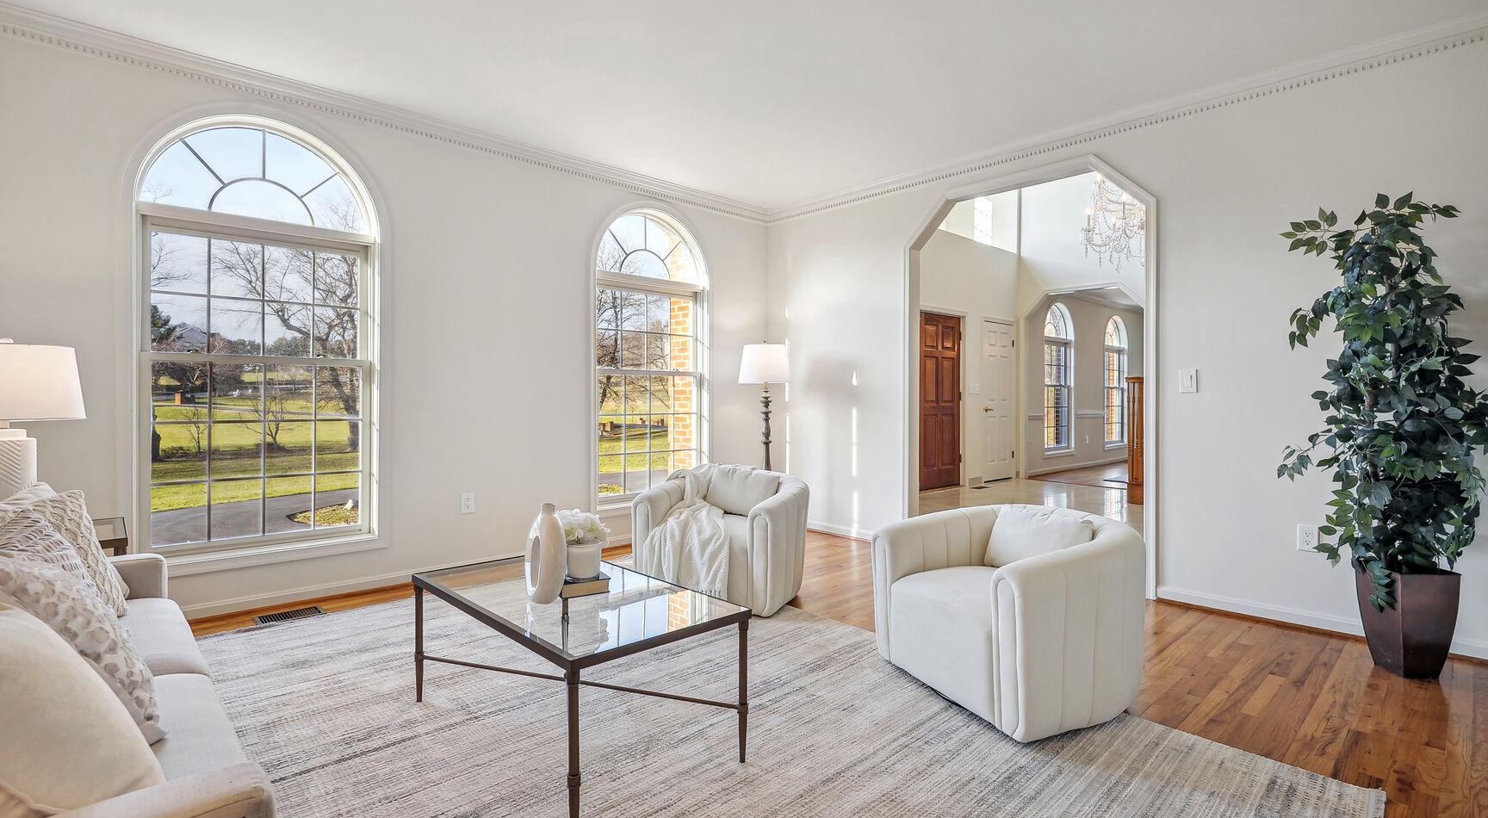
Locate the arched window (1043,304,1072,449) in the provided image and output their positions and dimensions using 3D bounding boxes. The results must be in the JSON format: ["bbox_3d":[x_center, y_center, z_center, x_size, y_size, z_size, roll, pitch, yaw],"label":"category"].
[{"bbox_3d":[4.663,-0.489,9.902,1.019,2.176,0.120,0,1,-42],"label":"arched window"}]

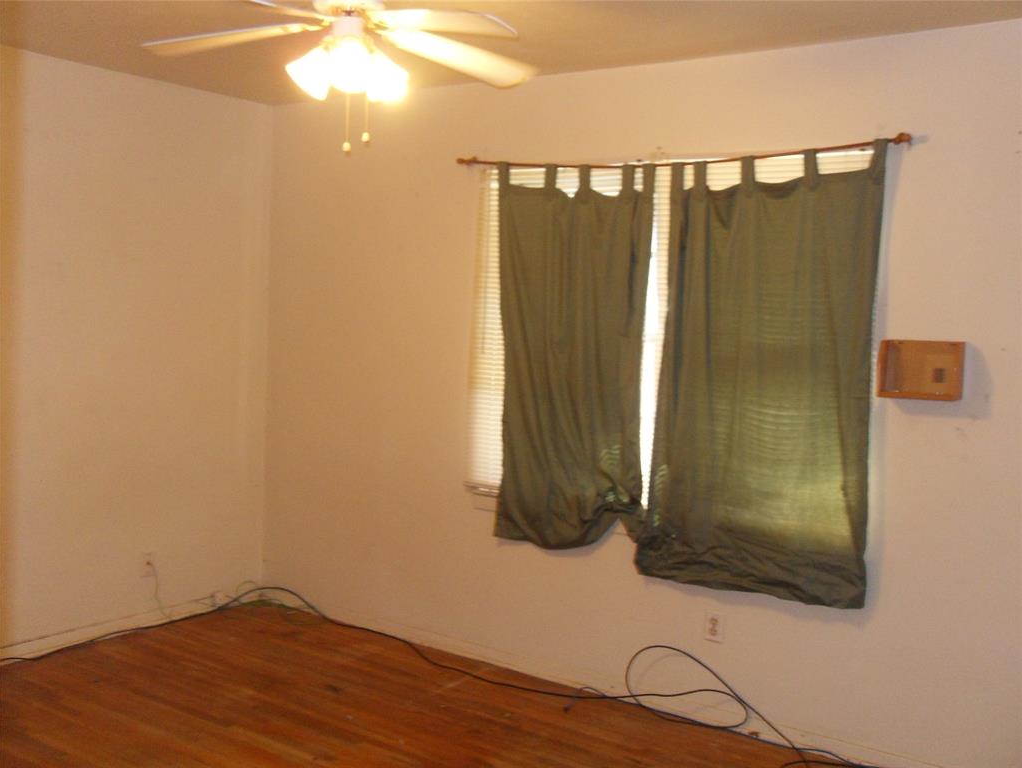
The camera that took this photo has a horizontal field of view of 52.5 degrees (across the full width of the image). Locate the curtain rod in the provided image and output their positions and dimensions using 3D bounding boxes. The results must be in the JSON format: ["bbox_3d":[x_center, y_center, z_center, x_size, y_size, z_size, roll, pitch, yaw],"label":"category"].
[{"bbox_3d":[0.530,-0.837,3.829,1.830,0.070,0.066,5,5,35],"label":"curtain rod"}]

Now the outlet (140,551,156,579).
[{"bbox_3d":[-1.632,0.815,4.657,0.010,0.112,0.071,5,5,35],"label":"outlet"}]

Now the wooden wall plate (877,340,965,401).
[{"bbox_3d":[1.308,-0.042,3.306,0.238,0.187,0.083,5,5,35],"label":"wooden wall plate"}]

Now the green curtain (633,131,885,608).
[{"bbox_3d":[0.850,-0.043,3.619,0.840,1.540,0.090,5,5,35],"label":"green curtain"}]

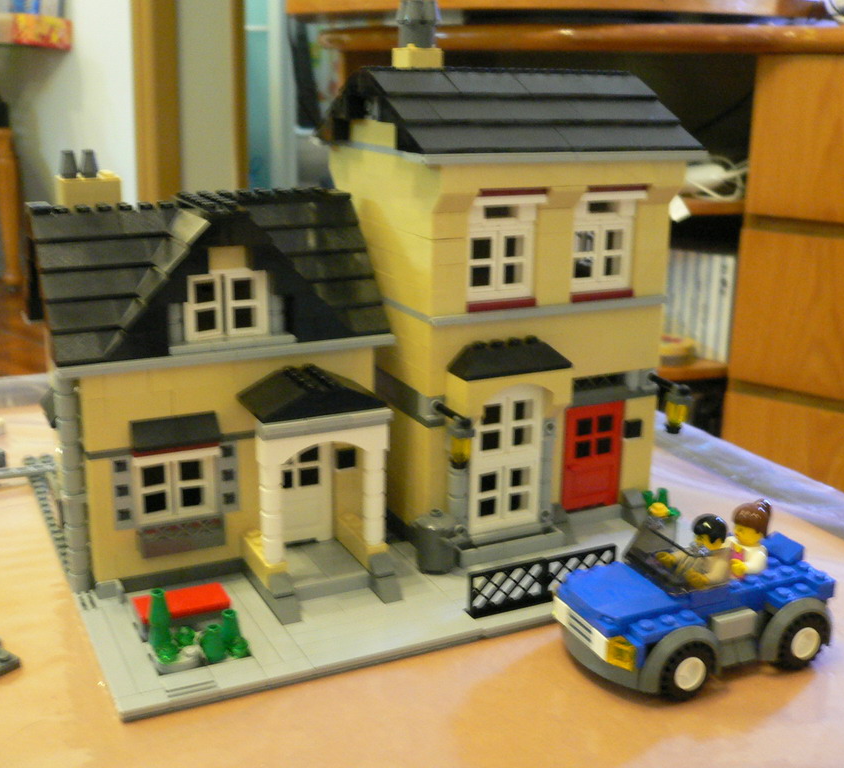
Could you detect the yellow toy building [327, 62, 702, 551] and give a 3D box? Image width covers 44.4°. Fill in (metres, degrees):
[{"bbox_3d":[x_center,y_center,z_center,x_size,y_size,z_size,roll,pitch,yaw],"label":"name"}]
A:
[{"bbox_3d":[0.032,-0.040,0.442,0.128,0.203,0.108,-7,17,-27],"label":"yellow toy building"}]

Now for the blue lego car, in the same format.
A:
[{"bbox_3d":[0.088,0.068,0.346,0.090,0.049,0.050,-7,17,-27],"label":"blue lego car"}]

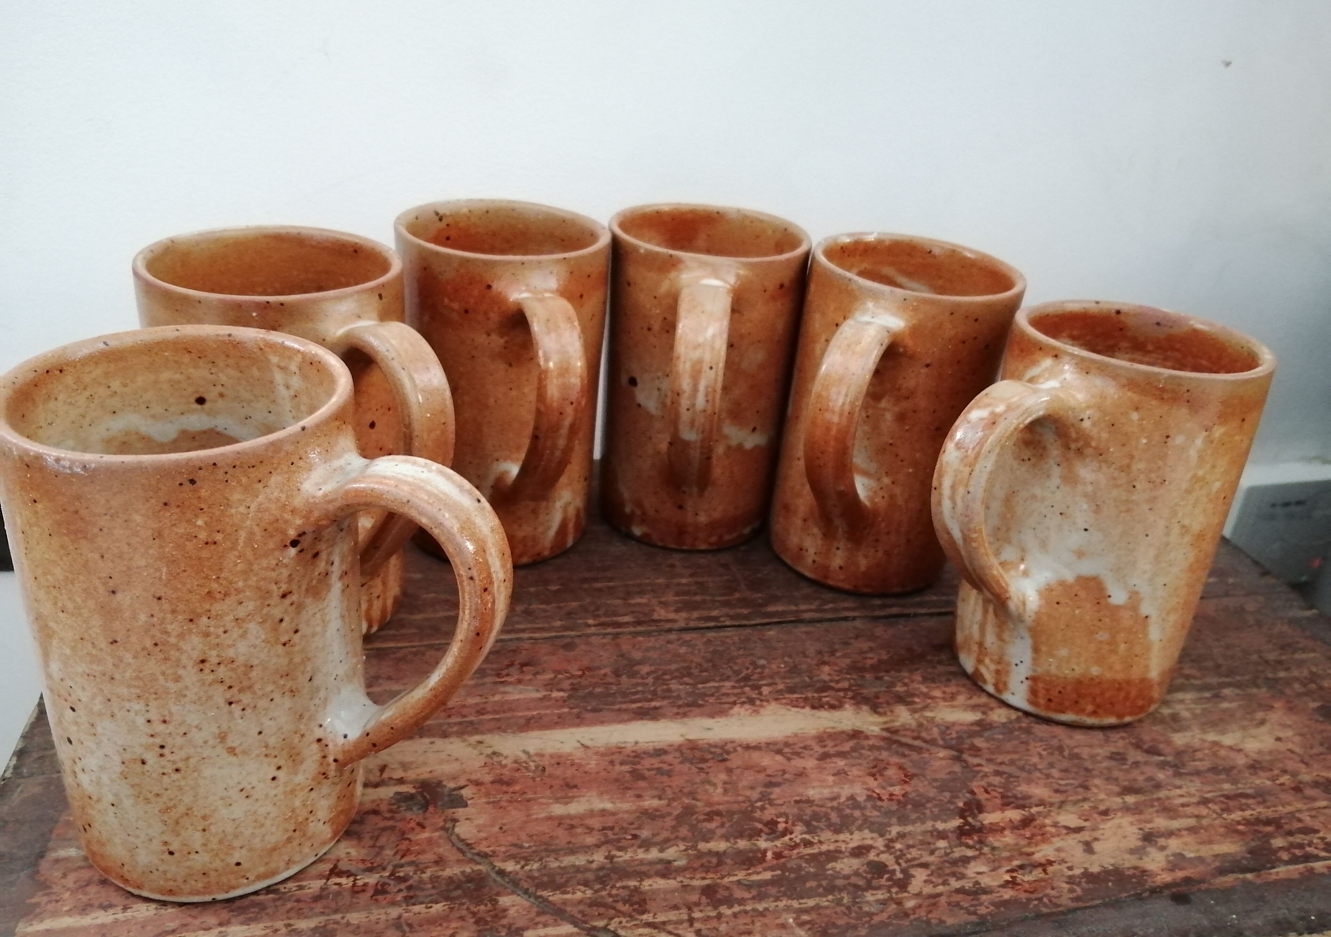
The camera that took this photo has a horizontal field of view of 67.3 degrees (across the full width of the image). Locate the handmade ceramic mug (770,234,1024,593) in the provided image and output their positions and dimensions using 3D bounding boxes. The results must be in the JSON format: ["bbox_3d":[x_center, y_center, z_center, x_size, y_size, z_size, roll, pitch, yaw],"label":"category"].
[{"bbox_3d":[0.080,-0.013,0.390,0.080,0.126,0.124,17,29,22],"label":"handmade ceramic mug"}]

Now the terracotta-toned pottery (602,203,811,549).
[{"bbox_3d":[0.012,-0.029,0.406,0.080,0.126,0.123,6,27,1],"label":"terracotta-toned pottery"}]

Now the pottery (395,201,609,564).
[{"bbox_3d":[-0.058,-0.025,0.385,0.080,0.126,0.121,-6,29,-22],"label":"pottery"}]

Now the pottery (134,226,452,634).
[{"bbox_3d":[-0.113,-0.003,0.332,0.118,0.126,0.079,22,32,29],"label":"pottery"}]

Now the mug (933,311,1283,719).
[{"bbox_3d":[0.133,0.018,0.339,0.120,0.127,0.079,-11,31,-29],"label":"mug"}]

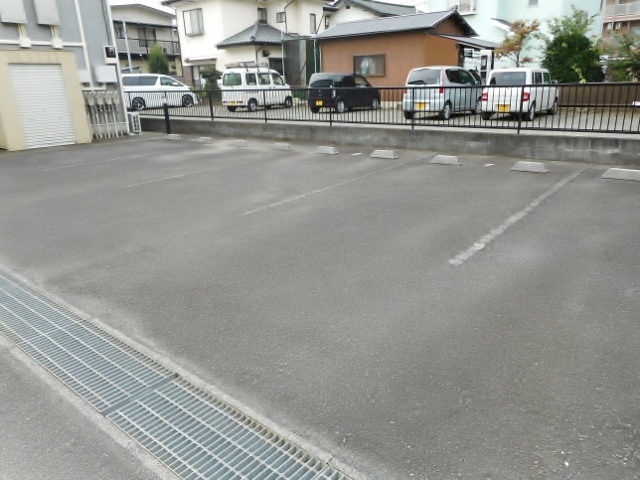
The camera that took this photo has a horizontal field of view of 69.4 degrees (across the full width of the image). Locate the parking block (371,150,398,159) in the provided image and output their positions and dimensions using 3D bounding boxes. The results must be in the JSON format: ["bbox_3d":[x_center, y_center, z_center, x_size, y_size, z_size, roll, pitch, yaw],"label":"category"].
[{"bbox_3d":[1.194,-1.533,8.327,0.500,0.120,0.160,13,24,37],"label":"parking block"}]

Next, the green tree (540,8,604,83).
[{"bbox_3d":[10.175,-7.335,18.768,2.580,3.760,2.450,13,24,37],"label":"green tree"}]

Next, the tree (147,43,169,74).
[{"bbox_3d":[-10.698,-11.054,30.814,1.450,3.900,1.380,13,24,37],"label":"tree"}]

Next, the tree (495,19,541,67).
[{"bbox_3d":[8.825,-7.982,20.879,2.050,3.690,1.950,13,24,37],"label":"tree"}]

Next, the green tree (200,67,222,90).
[{"bbox_3d":[-6.632,-9.479,28.440,1.350,2.240,1.280,13,24,37],"label":"green tree"}]

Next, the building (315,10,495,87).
[{"bbox_3d":[4.377,-8.932,23.260,7.700,4.150,5.300,13,24,37],"label":"building"}]

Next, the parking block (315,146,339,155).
[{"bbox_3d":[0.202,-1.764,9.086,0.500,0.120,0.160,13,24,37],"label":"parking block"}]

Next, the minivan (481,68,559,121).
[{"bbox_3d":[6.534,-4.722,14.858,1.480,1.510,3.400,13,24,37],"label":"minivan"}]

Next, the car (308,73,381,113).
[{"bbox_3d":[1.150,-6.390,19.982,1.480,1.580,3.400,13,24,37],"label":"car"}]

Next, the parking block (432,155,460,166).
[{"bbox_3d":[2.123,-1.316,7.616,0.500,0.120,0.160,13,24,37],"label":"parking block"}]

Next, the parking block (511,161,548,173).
[{"bbox_3d":[3.123,-1.082,6.852,0.500,0.120,0.160,13,24,37],"label":"parking block"}]

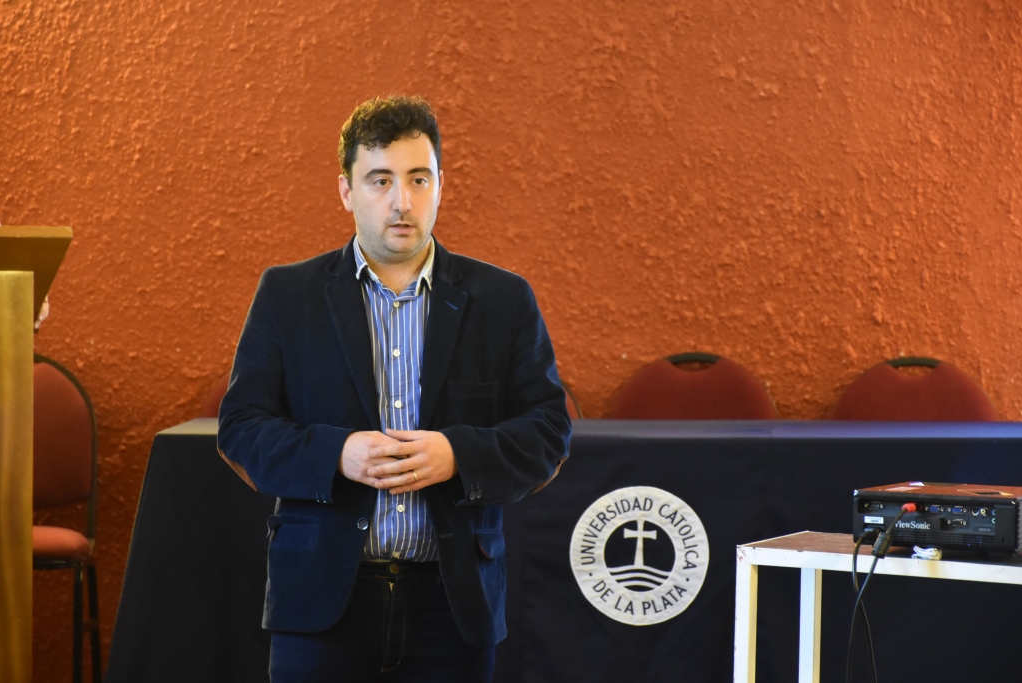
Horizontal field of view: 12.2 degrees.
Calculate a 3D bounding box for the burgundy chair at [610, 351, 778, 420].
[{"bbox_3d":[0.410,0.480,10.875,0.430,0.880,0.540,1,3,2],"label":"burgundy chair"}]

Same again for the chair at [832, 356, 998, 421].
[{"bbox_3d":[0.924,0.490,10.825,0.430,0.880,0.540,1,3,2],"label":"chair"}]

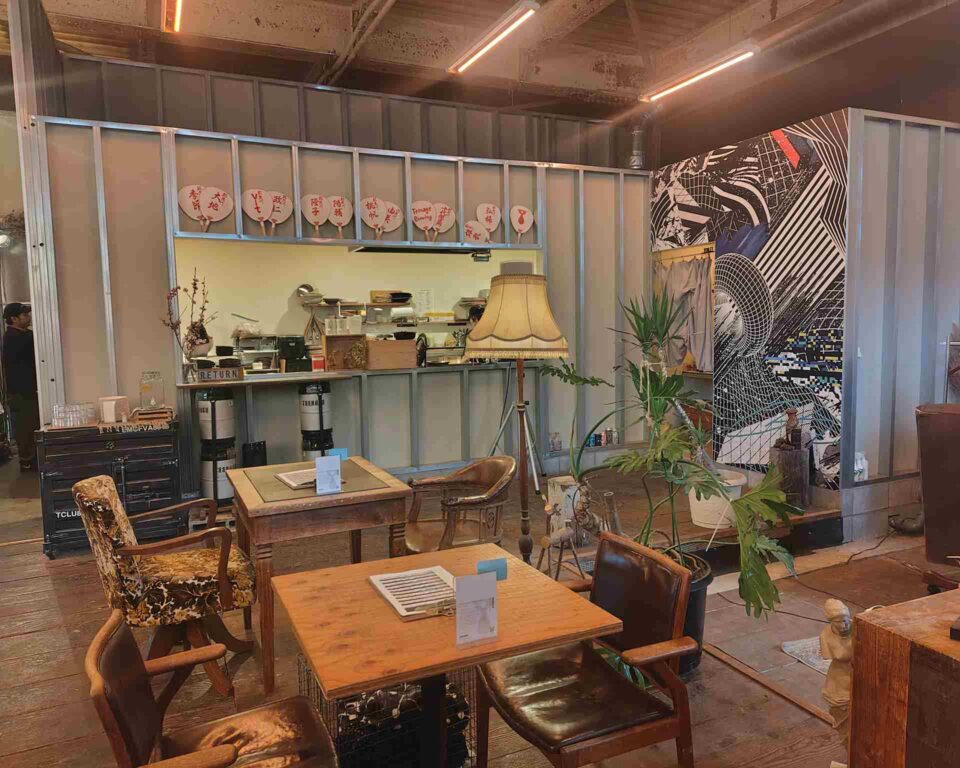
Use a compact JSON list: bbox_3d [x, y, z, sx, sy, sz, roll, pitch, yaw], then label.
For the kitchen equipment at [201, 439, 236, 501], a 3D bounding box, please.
[{"bbox_3d":[-1.931,0.674,5.023,0.256,0.447,0.256,-3,6,-24],"label":"kitchen equipment"}]

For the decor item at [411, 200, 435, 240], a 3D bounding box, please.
[{"bbox_3d":[-0.463,-1.404,5.788,0.240,0.355,0.020,-11,9,-24],"label":"decor item"}]

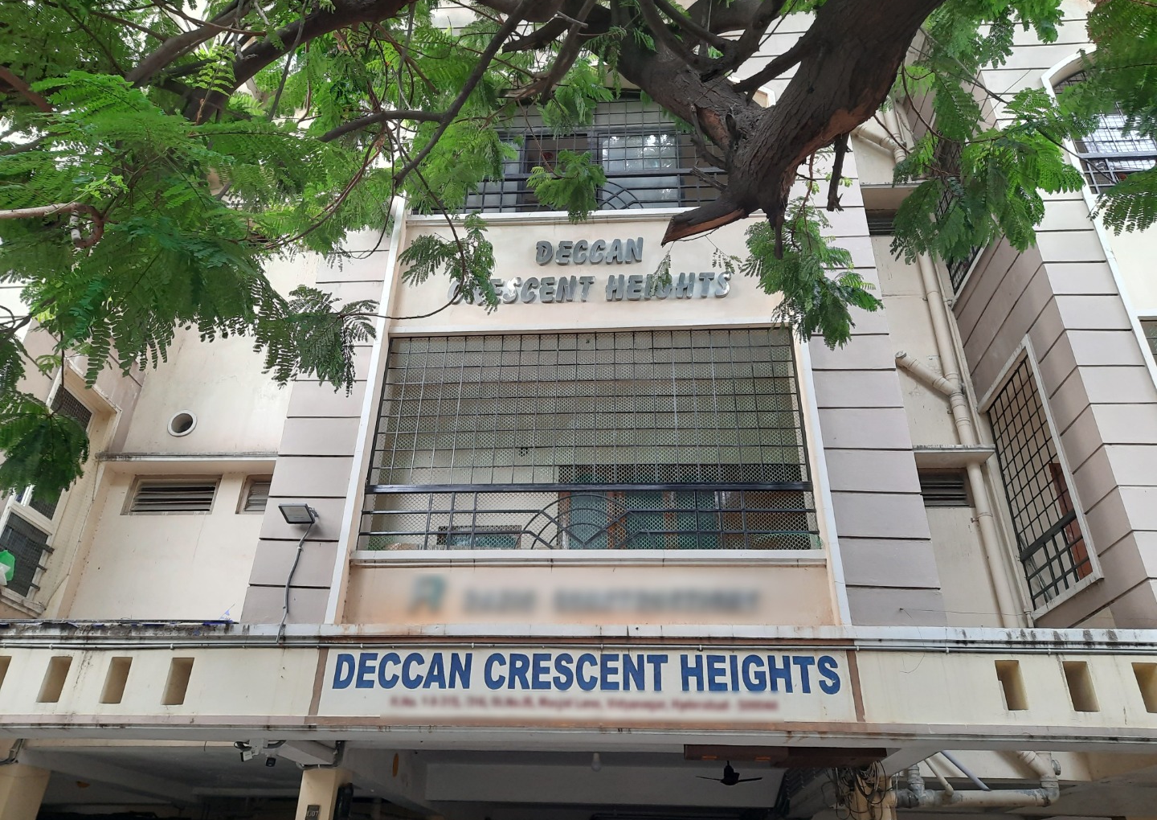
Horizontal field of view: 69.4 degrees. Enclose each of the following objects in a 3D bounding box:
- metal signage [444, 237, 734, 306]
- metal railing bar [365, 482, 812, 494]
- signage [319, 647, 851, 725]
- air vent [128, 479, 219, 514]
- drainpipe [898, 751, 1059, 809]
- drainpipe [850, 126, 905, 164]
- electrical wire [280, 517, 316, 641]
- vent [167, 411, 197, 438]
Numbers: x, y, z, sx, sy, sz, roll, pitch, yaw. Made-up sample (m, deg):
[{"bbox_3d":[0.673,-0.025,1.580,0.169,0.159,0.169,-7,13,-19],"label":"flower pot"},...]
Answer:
[{"bbox_3d":[0.091,-1.127,6.760,2.240,0.650,0.060,-1,-30,4],"label":"metal signage"},{"bbox_3d":[0.042,0.551,5.843,3.140,0.052,0.045,-1,-30,4],"label":"metal railing bar"},{"bbox_3d":[0.015,1.634,5.001,3.170,0.440,0.030,-1,-30,4],"label":"signage"},{"bbox_3d":[-3.672,0.784,7.607,0.770,0.340,0.100,-1,-30,4],"label":"air vent"},{"bbox_3d":[2.799,2.597,5.876,1.100,0.370,0.180,-1,-30,4],"label":"drainpipe"},{"bbox_3d":[3.219,-2.876,9.011,0.510,0.630,0.160,-1,-30,4],"label":"drainpipe"},{"bbox_3d":[-1.848,1.129,5.438,0.140,0.790,0.100,-1,-30,4],"label":"electrical wire"},{"bbox_3d":[-3.744,0.132,7.919,0.265,0.275,0.080,-1,-30,4],"label":"vent"}]

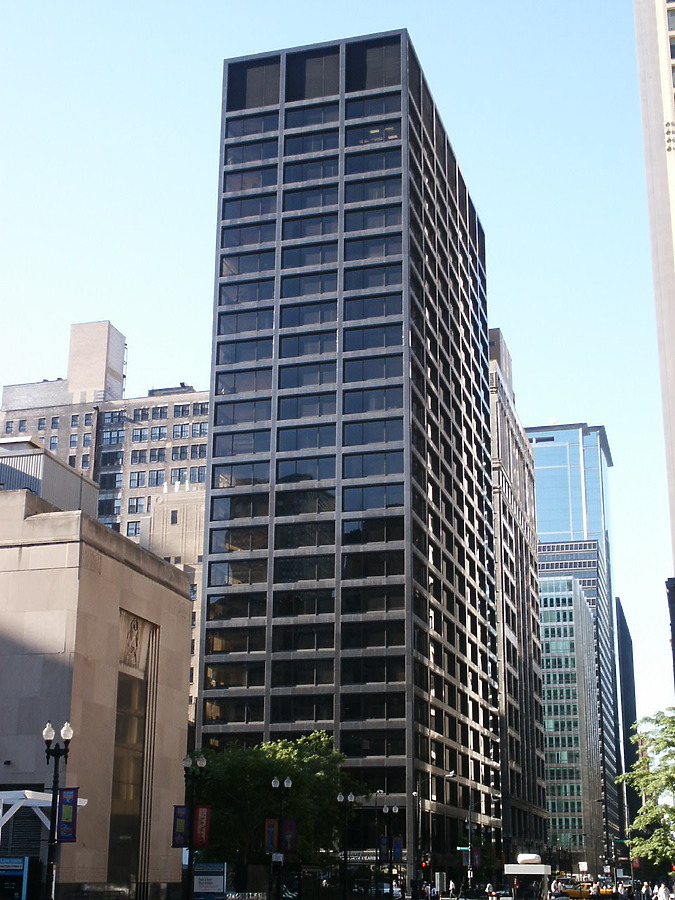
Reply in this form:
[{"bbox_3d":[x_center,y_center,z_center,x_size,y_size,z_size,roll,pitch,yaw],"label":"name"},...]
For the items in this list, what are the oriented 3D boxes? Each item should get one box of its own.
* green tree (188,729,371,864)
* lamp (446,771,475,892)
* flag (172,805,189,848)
[{"bbox_3d":[-3.981,25.488,86.760,11.200,10.900,10.200,-5,-19,15],"label":"green tree"},{"bbox_3d":[12.815,39.537,128.930,2.700,11.800,0.600,-5,-19,15],"label":"lamp"},{"bbox_3d":[-7.674,18.403,61.000,0.780,2.100,0.060,-5,-19,15],"label":"flag"}]

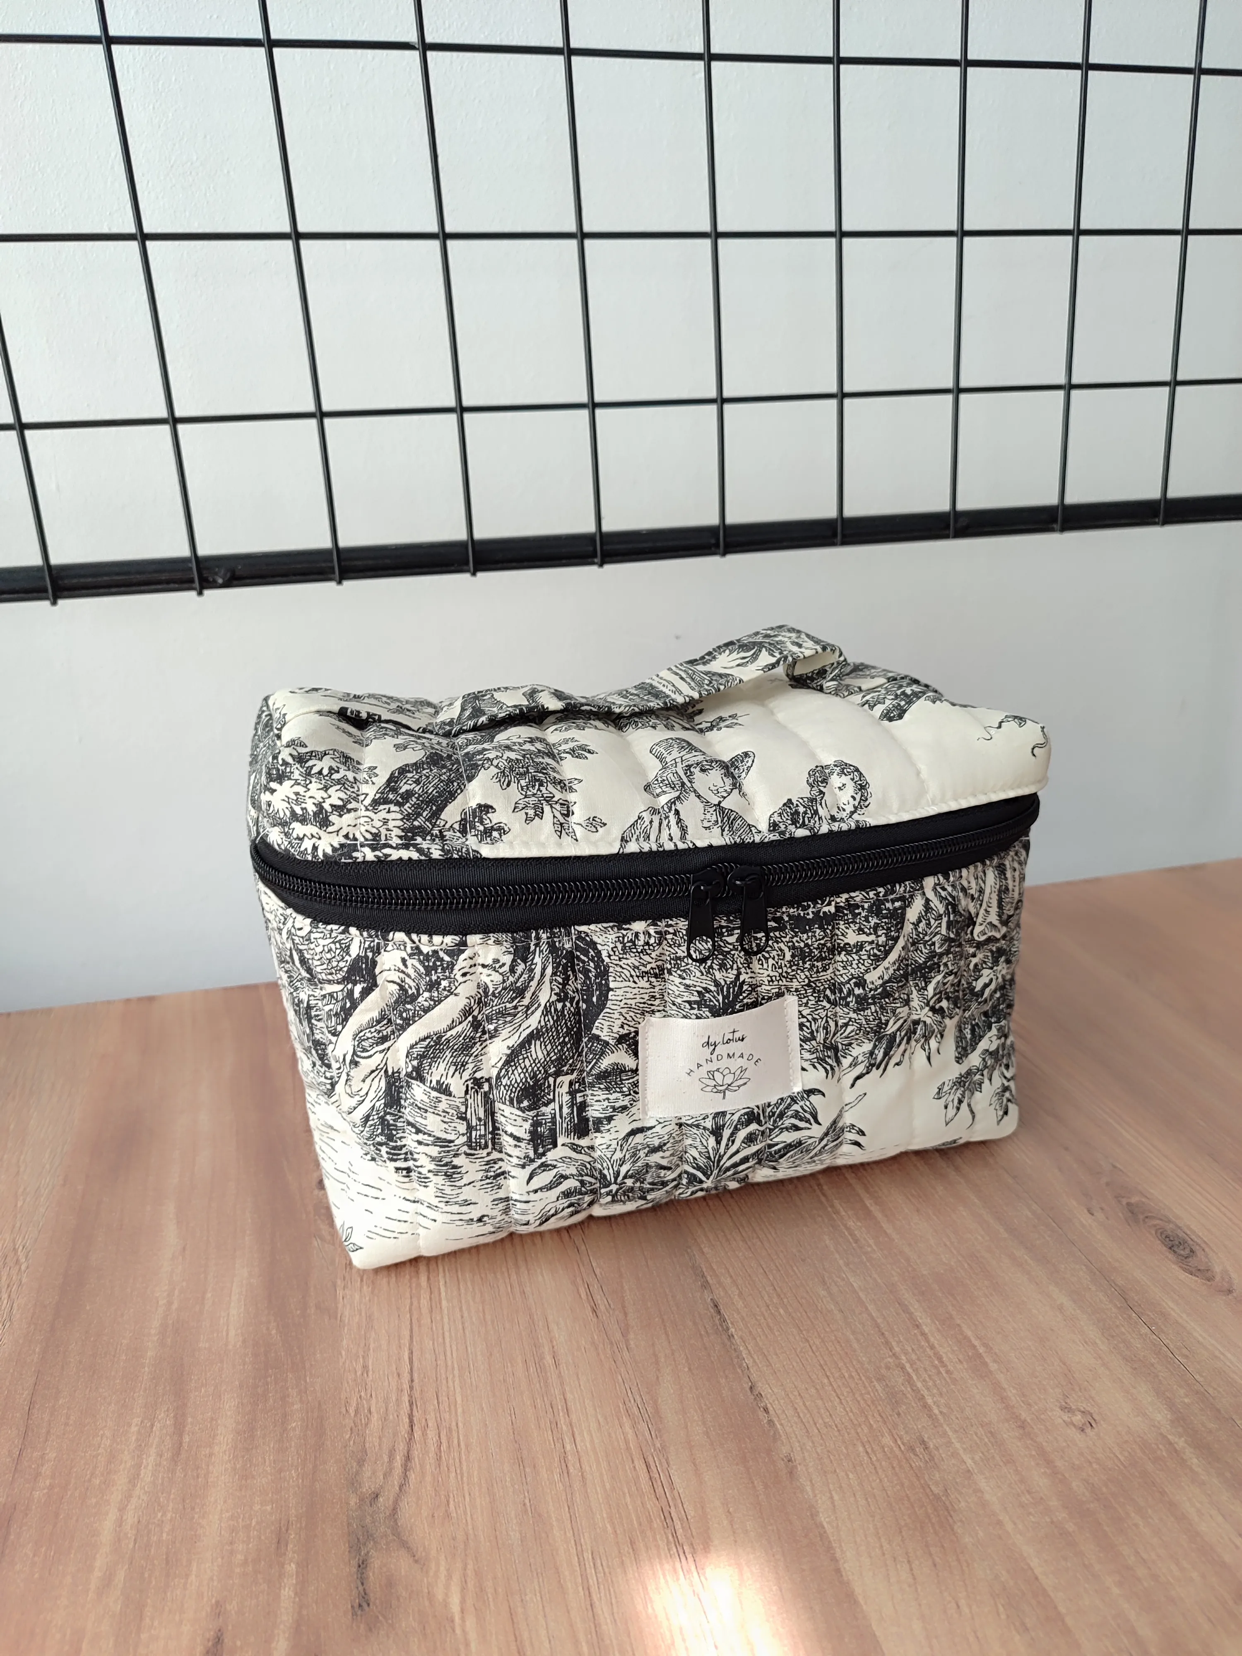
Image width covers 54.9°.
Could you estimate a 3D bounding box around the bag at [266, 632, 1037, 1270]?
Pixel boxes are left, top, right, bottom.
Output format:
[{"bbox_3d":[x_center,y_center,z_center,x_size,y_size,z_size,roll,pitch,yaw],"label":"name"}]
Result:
[{"bbox_3d":[0.006,0.022,0.399,0.229,0.155,0.134,-7,17,-11],"label":"bag"}]

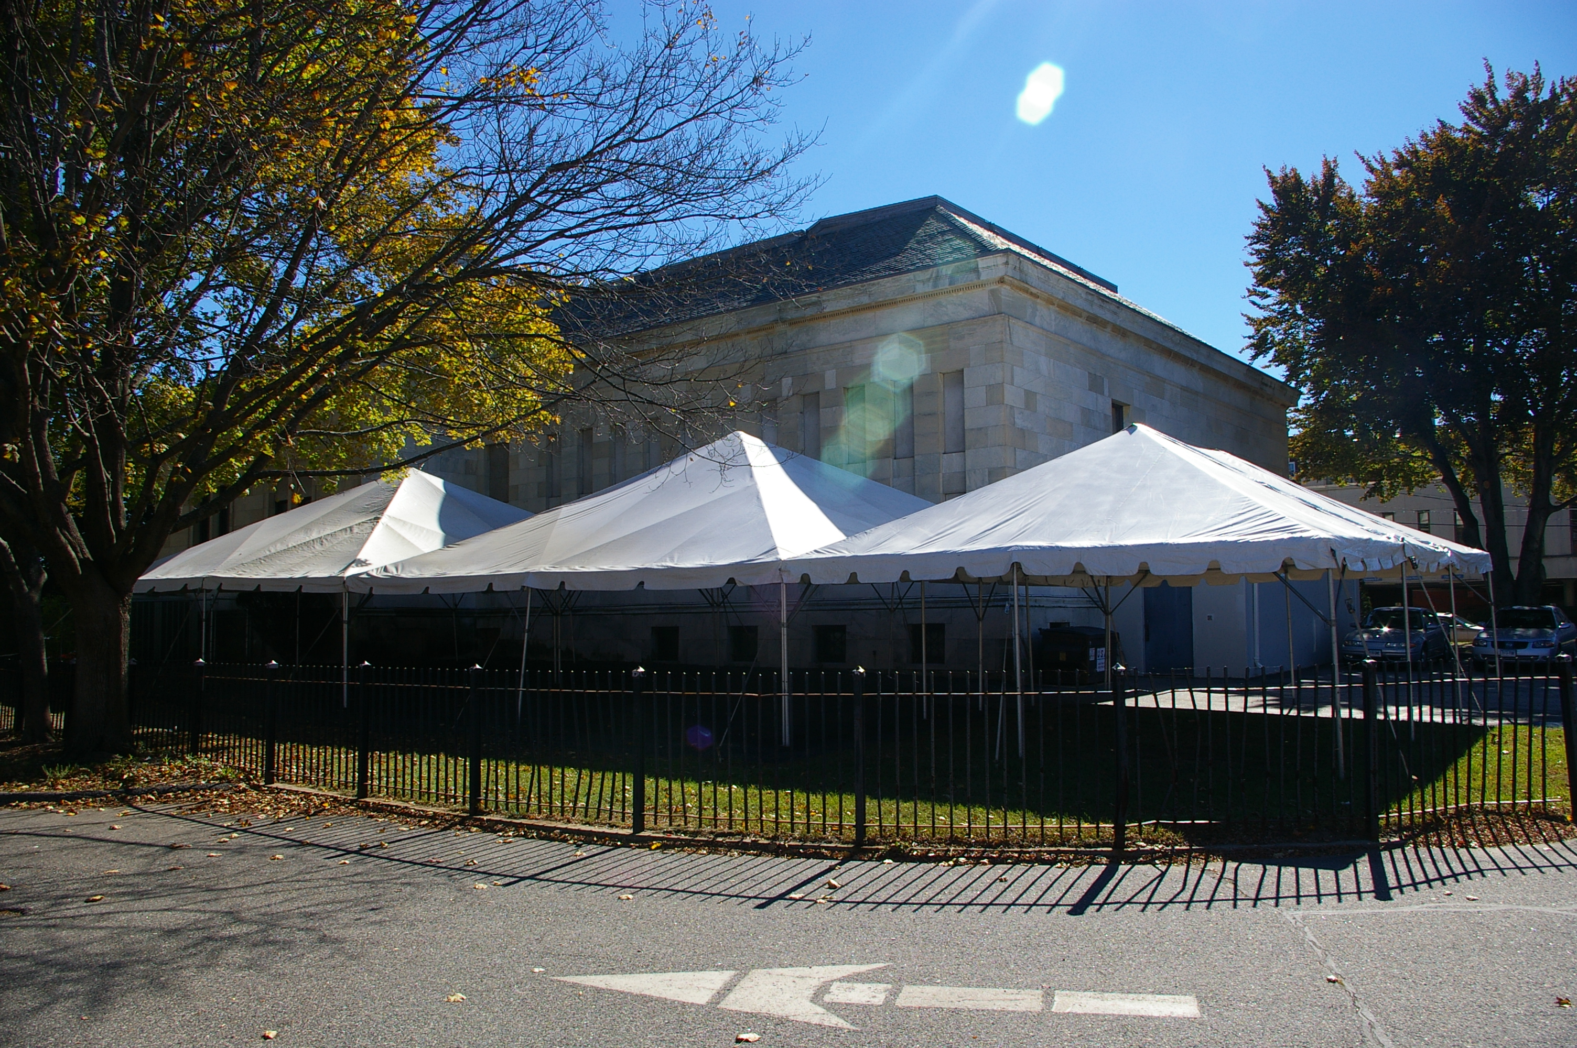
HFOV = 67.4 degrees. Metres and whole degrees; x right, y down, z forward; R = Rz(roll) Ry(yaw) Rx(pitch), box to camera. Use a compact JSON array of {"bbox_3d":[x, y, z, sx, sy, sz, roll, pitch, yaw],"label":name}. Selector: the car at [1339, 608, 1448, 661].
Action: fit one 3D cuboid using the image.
[{"bbox_3d":[15.050,2.790,29.150,1.790,1.410,4.720,-4,-6,39],"label":"car"}]

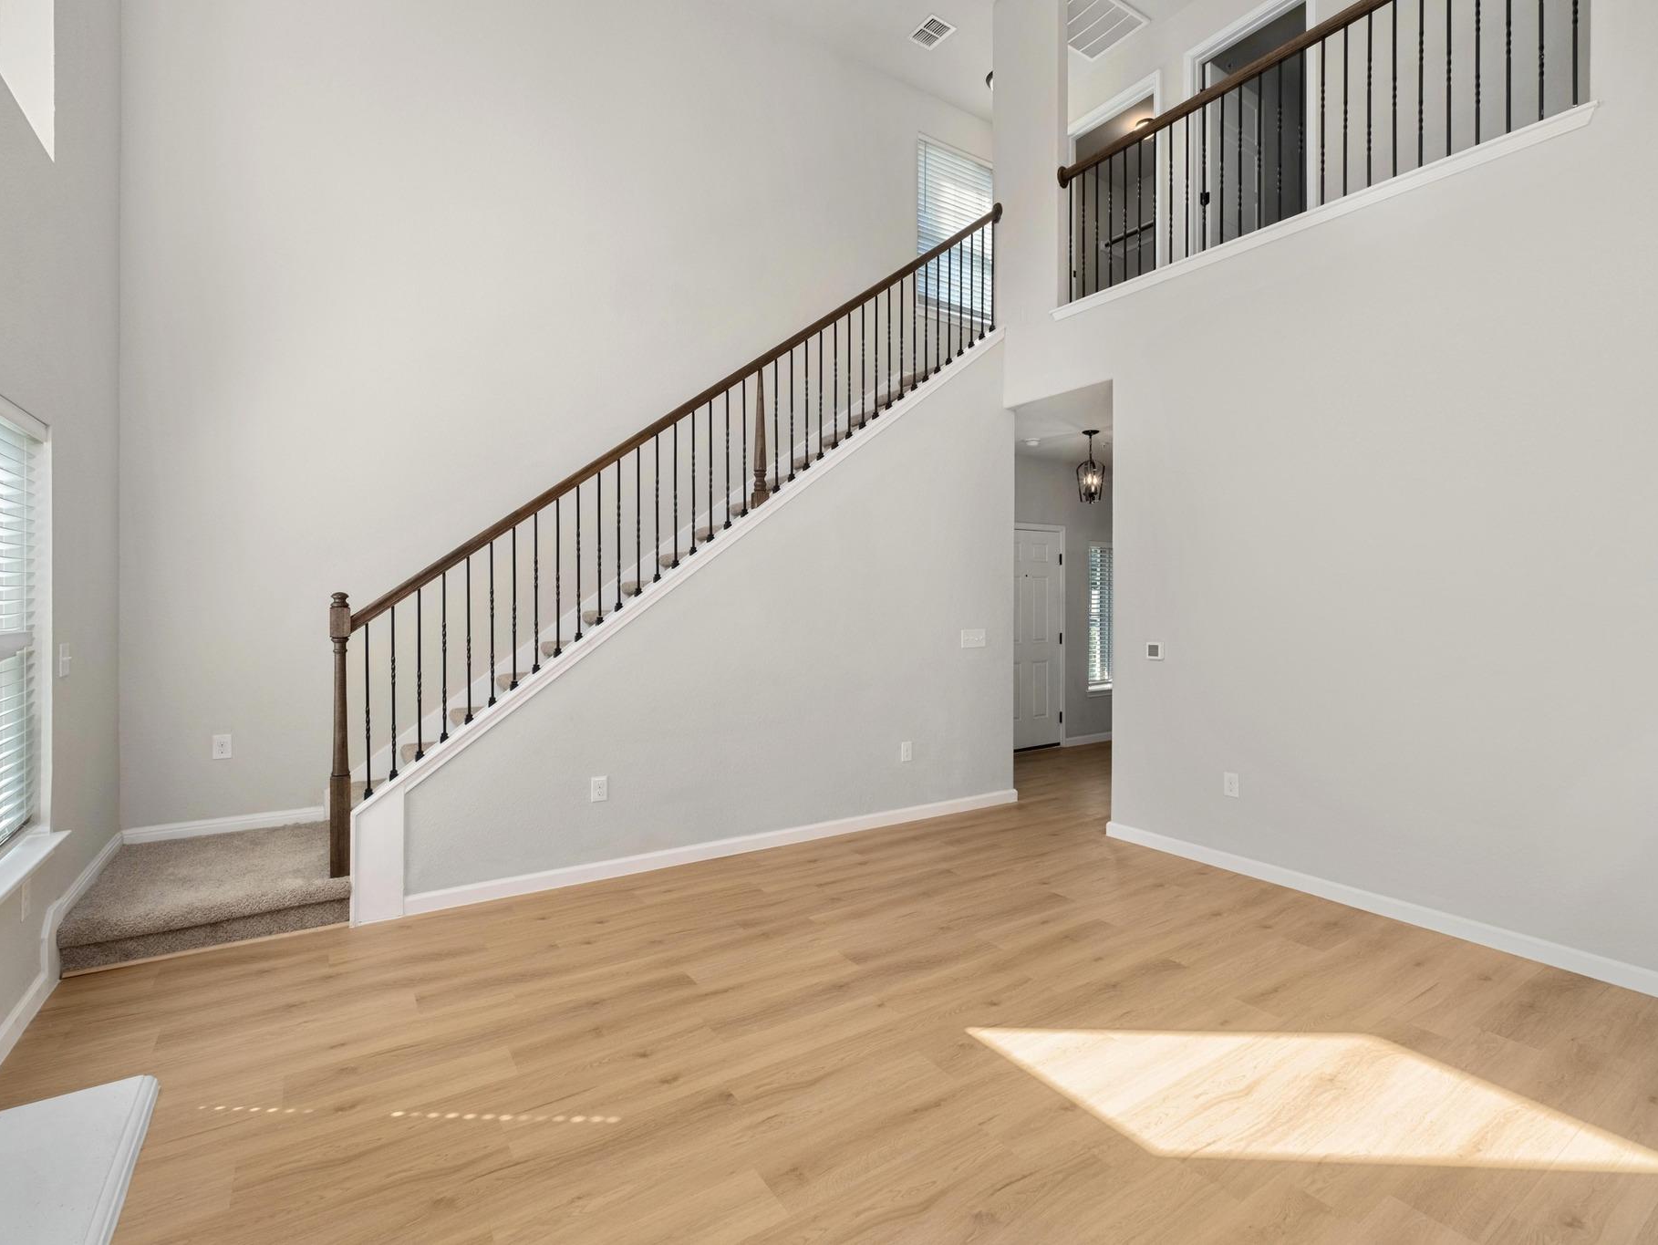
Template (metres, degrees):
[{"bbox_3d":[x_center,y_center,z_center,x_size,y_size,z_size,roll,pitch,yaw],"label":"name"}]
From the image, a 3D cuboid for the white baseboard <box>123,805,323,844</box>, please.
[{"bbox_3d":[-2.941,0.995,3.819,0.780,0.085,0.018,0,1,-33],"label":"white baseboard"}]

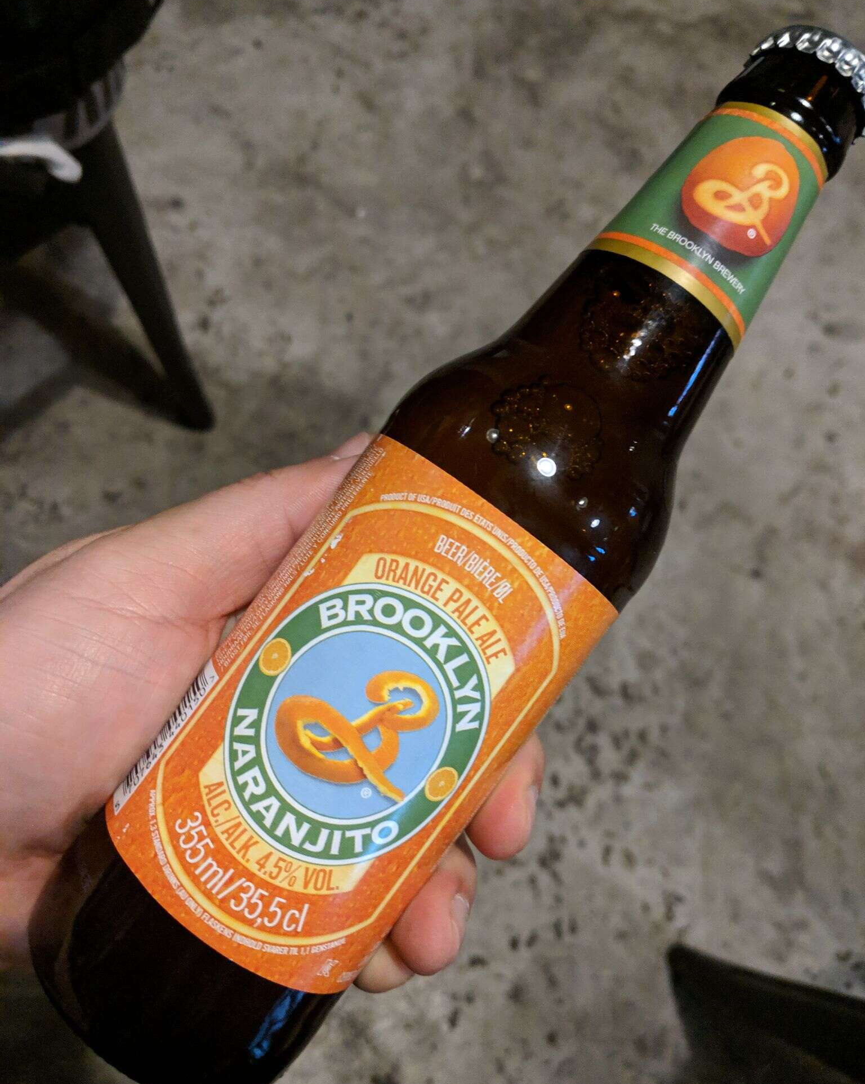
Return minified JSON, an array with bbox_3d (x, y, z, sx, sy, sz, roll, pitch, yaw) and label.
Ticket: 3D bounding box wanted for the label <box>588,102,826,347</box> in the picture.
[{"bbox_3d":[0.058,-0.065,0.188,0.038,0.037,0.041,36,89,-1],"label":"label"}]

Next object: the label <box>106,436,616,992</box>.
[{"bbox_3d":[-0.013,0.033,0.184,0.061,0.057,0.090,36,89,2],"label":"label"}]

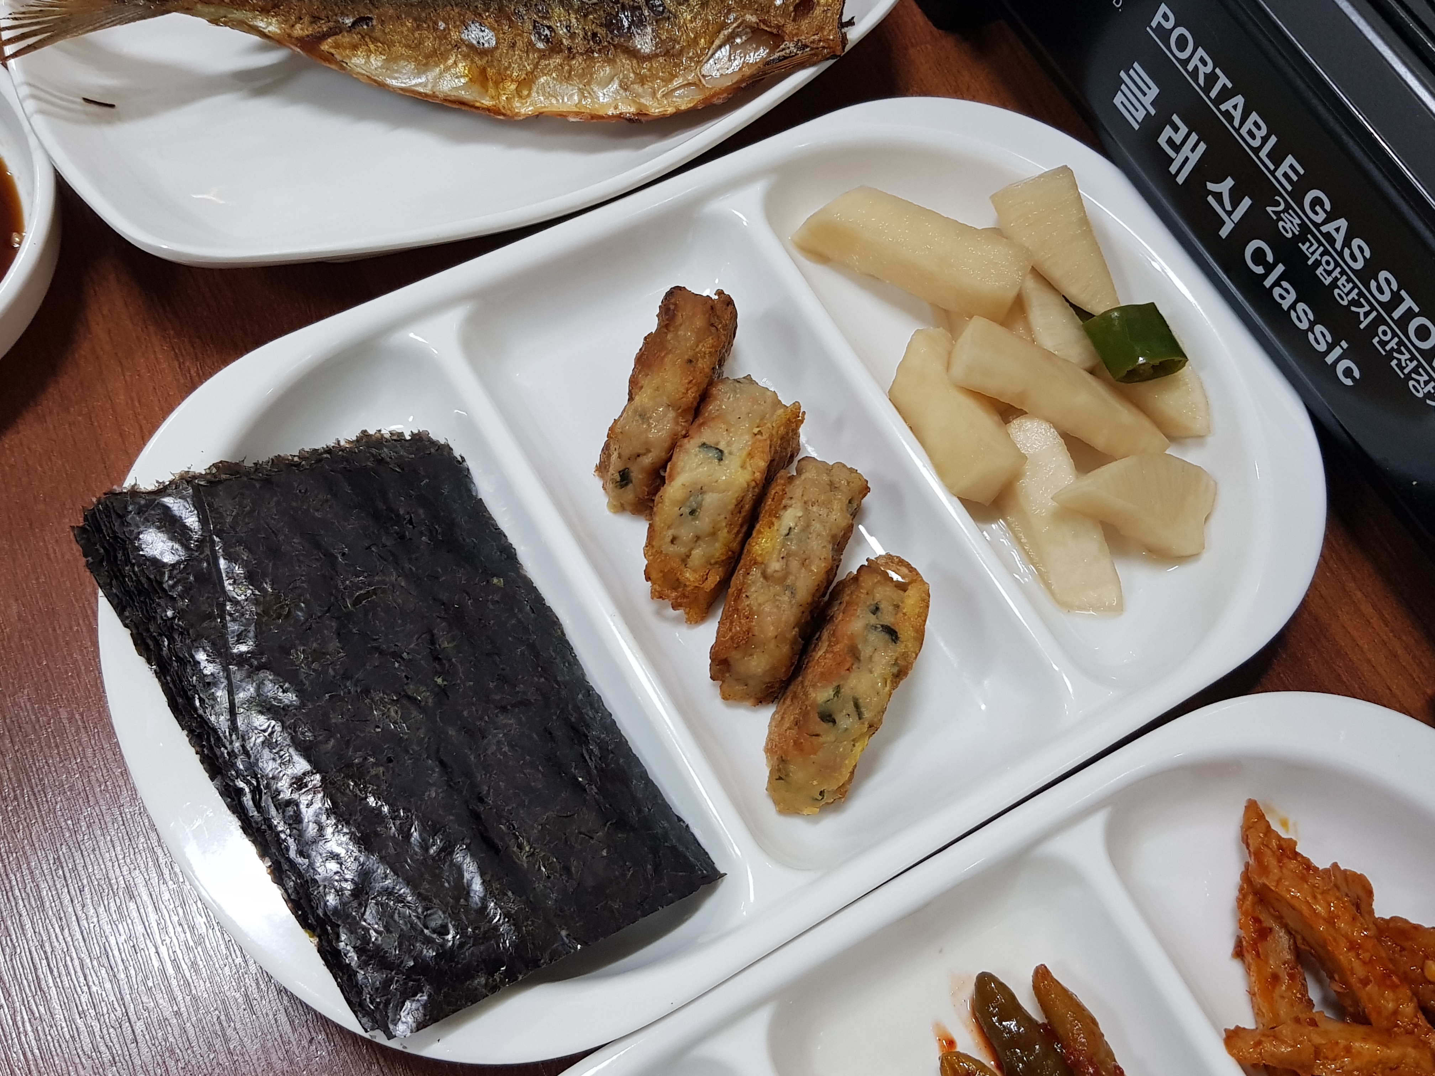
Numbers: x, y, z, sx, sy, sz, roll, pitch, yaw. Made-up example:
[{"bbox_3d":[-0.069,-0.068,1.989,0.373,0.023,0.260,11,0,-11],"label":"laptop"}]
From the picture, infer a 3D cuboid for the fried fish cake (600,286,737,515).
[{"bbox_3d":[-0.013,-0.035,0.271,0.018,0.020,0.062,20,69,3],"label":"fried fish cake"}]

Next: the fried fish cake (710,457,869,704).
[{"bbox_3d":[0.017,0.010,0.256,0.021,0.020,0.061,23,69,4],"label":"fried fish cake"}]

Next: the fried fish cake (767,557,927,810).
[{"bbox_3d":[0.030,0.033,0.248,0.019,0.020,0.061,26,69,5],"label":"fried fish cake"}]

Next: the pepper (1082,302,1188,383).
[{"bbox_3d":[0.108,-0.050,0.278,0.020,0.013,0.017,-15,71,-10],"label":"pepper"}]

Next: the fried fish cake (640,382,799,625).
[{"bbox_3d":[0.001,-0.011,0.263,0.024,0.020,0.060,22,69,3],"label":"fried fish cake"}]

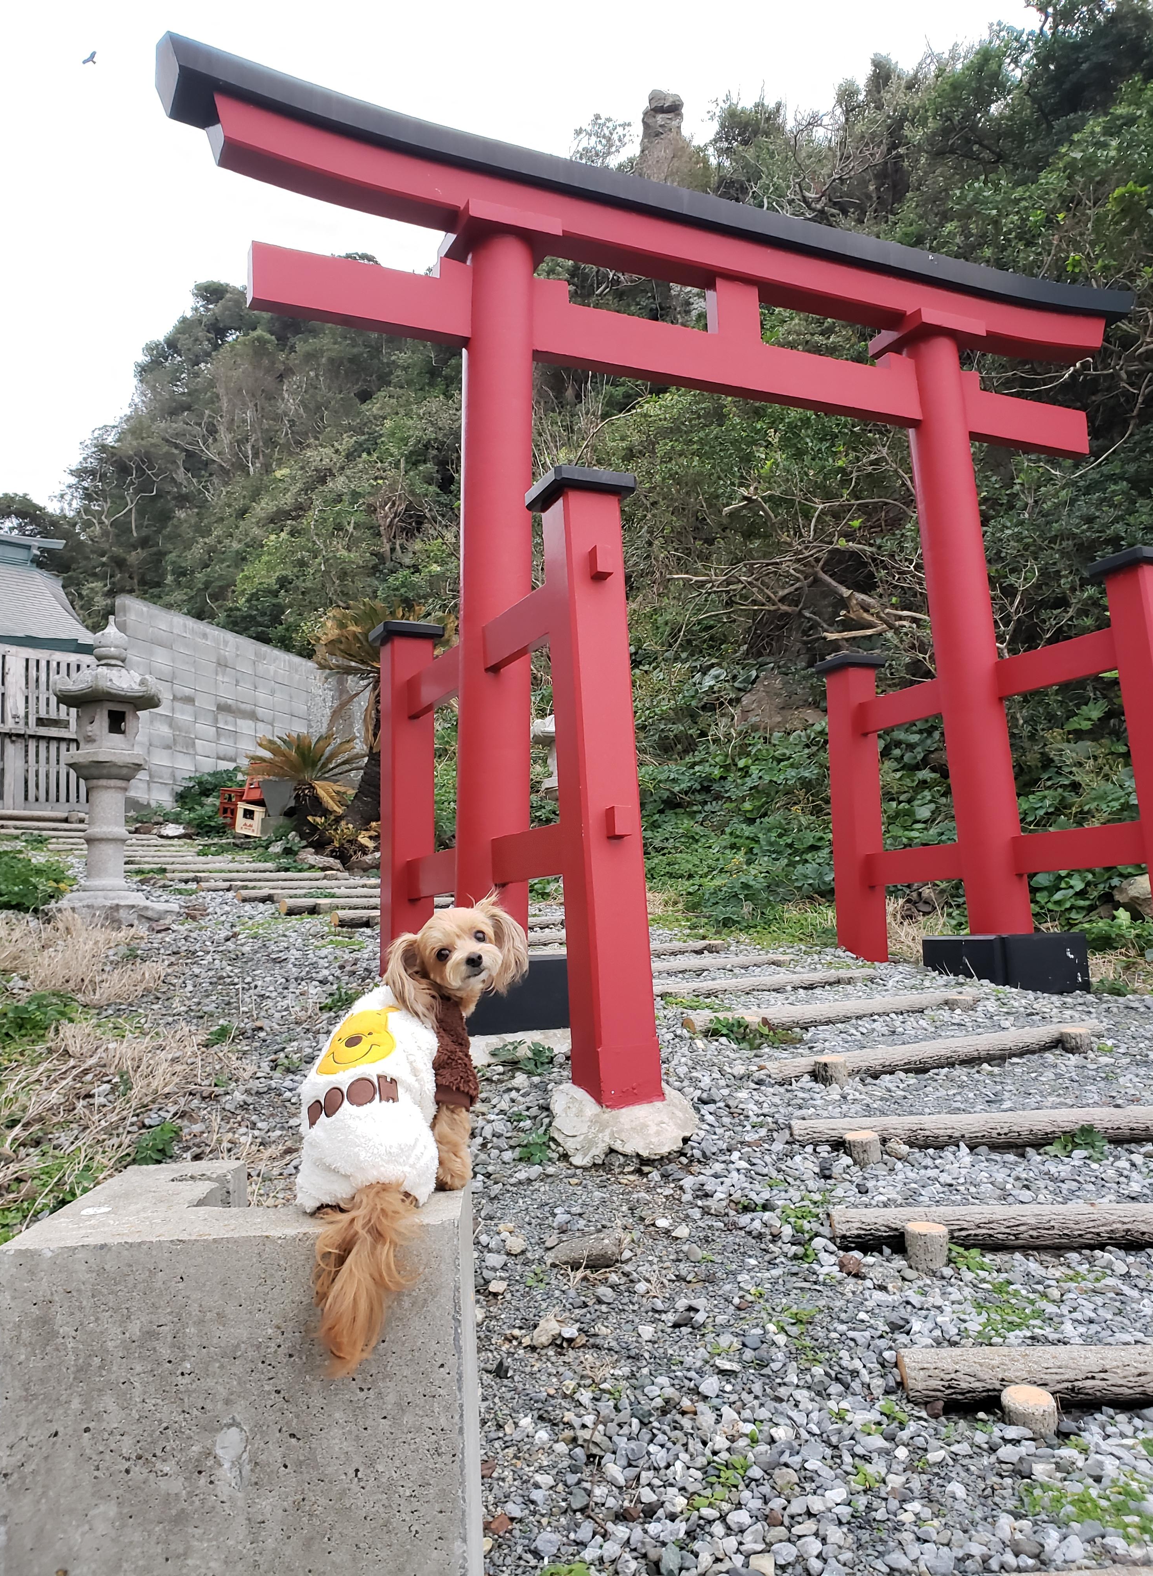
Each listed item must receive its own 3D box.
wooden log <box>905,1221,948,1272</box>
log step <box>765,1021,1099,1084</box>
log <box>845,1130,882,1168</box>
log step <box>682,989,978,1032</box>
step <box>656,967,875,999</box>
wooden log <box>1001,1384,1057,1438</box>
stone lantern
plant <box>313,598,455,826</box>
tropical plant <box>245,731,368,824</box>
[{"bbox_3d":[0.794,1.038,2.680,0.094,0.090,0.094,-2,-7,0],"label":"wooden log"},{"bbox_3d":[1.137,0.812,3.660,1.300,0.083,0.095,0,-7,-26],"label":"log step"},{"bbox_3d":[0.782,0.981,3.220,0.093,0.075,0.093,-2,-7,0],"label":"log"},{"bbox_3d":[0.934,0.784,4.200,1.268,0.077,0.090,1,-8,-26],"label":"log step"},{"bbox_3d":[0.696,0.764,4.630,1.198,0.073,0.085,1,-8,-27],"label":"step"},{"bbox_3d":[0.814,1.121,2.130,0.094,0.065,0.094,-2,-7,0],"label":"wooden log"},{"bbox_3d":[-2.898,-0.100,7.400,0.730,1.920,0.730,-9,-10,44],"label":"stone lantern"},{"bbox_3d":[-1.682,-0.654,10.400,1.250,2.000,1.200,-1,-7,-11],"label":"plant"},{"bbox_3d":[-2.306,-0.068,10.100,1.020,0.820,1.000,-1,-7,-11],"label":"tropical plant"}]

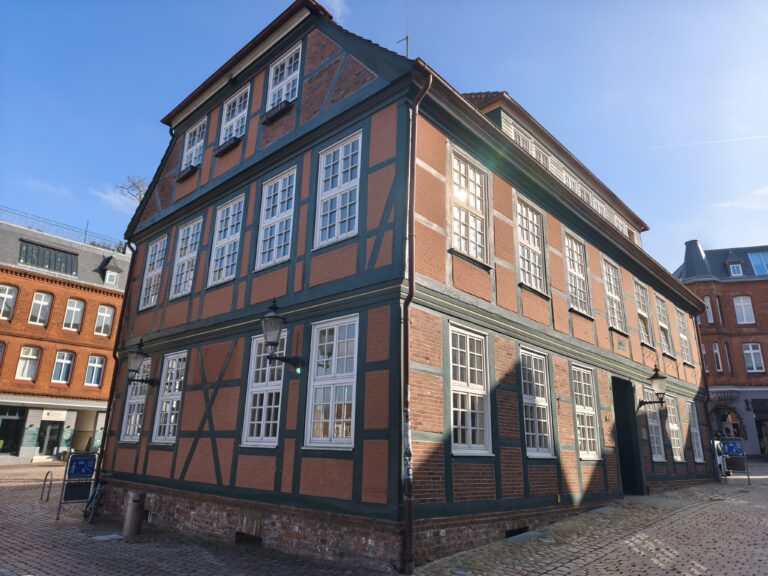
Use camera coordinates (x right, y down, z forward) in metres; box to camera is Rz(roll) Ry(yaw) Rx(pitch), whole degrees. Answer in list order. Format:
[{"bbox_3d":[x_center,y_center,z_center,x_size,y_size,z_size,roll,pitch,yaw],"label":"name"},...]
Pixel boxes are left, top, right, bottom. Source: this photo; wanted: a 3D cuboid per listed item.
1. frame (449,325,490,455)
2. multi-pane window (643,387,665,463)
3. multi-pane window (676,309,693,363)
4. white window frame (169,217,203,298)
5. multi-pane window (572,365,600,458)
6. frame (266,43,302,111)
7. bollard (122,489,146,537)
[{"bbox_3d":[1.467,1.735,8.717,0.170,2.116,1.180,-14,-24,41],"label":"frame"},{"bbox_3d":[8.178,4.102,15.410,0.120,2.122,1.229,-14,-24,41],"label":"multi-pane window"},{"bbox_3d":[11.551,1.961,19.687,0.120,1.998,1.193,-14,-24,41],"label":"multi-pane window"},{"bbox_3d":[-5.287,-0.756,13.713,1.219,2.141,0.150,-14,-24,40],"label":"white window frame"},{"bbox_3d":[4.958,3.039,12.539,0.150,2.201,1.259,-14,-24,41],"label":"multi-pane window"},{"bbox_3d":[-2.380,-4.887,12.144,1.284,1.601,0.120,-14,-24,41],"label":"frame"},{"bbox_3d":[-4.992,4.500,10.261,0.325,0.826,0.325,9,-19,-22],"label":"bollard"}]

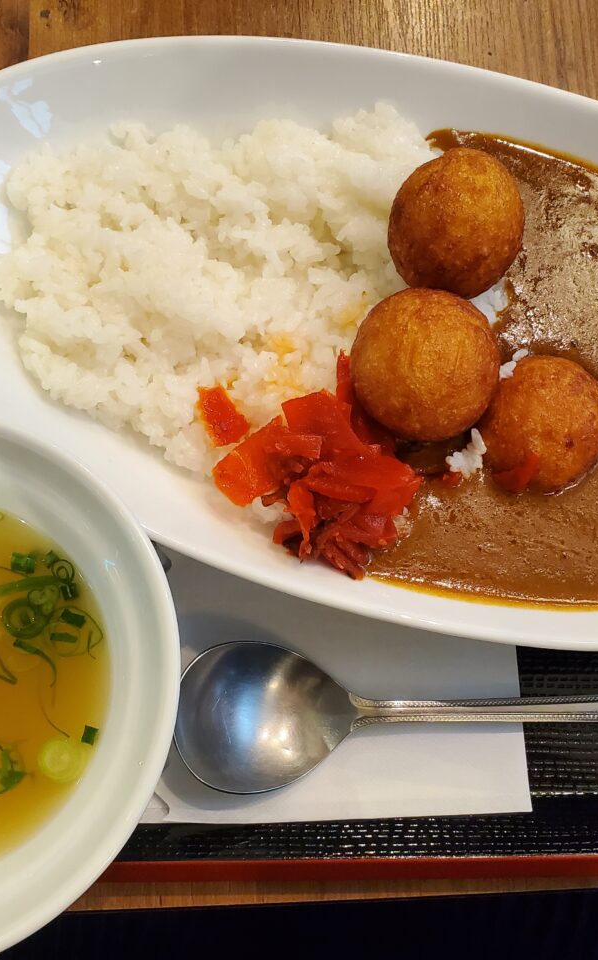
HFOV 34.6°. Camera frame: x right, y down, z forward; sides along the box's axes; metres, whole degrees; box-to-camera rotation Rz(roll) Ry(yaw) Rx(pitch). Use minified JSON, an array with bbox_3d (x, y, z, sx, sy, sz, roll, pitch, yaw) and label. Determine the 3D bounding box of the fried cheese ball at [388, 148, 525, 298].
[{"bbox_3d":[0.048,-0.078,0.293,0.042,0.042,0.043,1,77,-3],"label":"fried cheese ball"}]

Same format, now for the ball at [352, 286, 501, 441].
[{"bbox_3d":[0.036,-0.033,0.277,0.043,0.042,0.043,1,77,-3],"label":"ball"}]

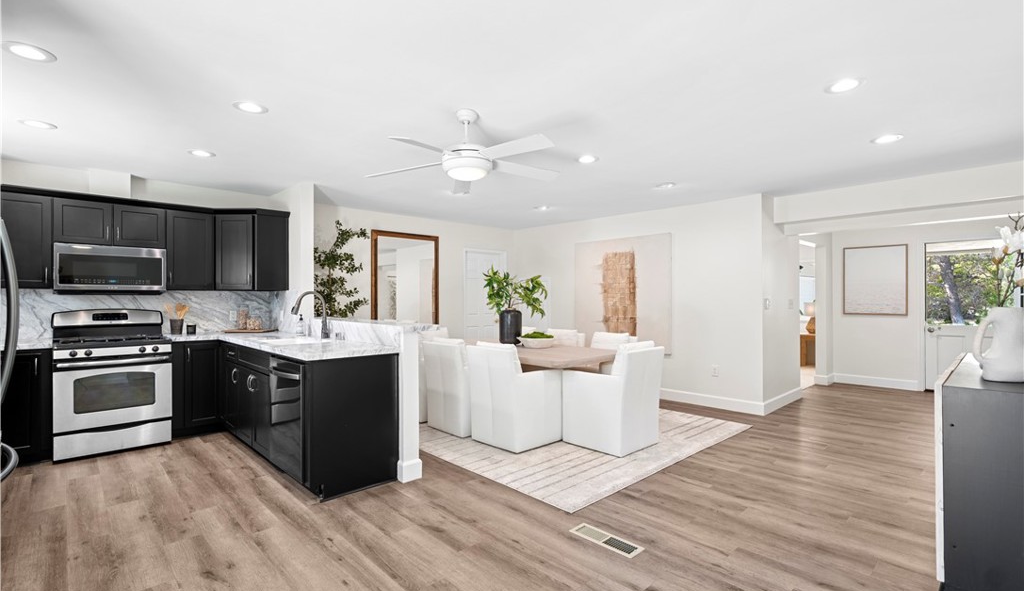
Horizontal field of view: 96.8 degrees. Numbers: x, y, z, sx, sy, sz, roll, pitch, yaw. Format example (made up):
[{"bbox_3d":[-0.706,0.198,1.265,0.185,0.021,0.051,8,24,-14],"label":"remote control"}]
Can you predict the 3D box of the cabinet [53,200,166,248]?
[{"bbox_3d":[-3.678,-0.634,4.189,0.760,0.380,0.310,0,-1,-44],"label":"cabinet"}]

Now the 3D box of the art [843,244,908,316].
[{"bbox_3d":[5.204,-0.212,6.531,0.043,0.997,0.741,1,-1,-43],"label":"art"}]

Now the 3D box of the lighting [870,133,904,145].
[{"bbox_3d":[2.694,-1.112,3.265,0.195,0.025,0.195,0,-1,-44],"label":"lighting"}]

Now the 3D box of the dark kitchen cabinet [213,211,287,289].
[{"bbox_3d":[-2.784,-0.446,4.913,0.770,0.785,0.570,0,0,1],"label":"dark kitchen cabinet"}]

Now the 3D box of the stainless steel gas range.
[{"bbox_3d":[-3.539,0.727,4.048,0.760,1.195,0.690,0,-1,-44],"label":"stainless steel gas range"}]

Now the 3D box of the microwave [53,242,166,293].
[{"bbox_3d":[-3.676,-0.232,4.189,0.756,0.420,0.389,1,-1,-43],"label":"microwave"}]

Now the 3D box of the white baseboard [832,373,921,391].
[{"bbox_3d":[5.206,1.245,6.529,0.020,0.153,0.966,1,-1,-43],"label":"white baseboard"}]

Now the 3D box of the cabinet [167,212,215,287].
[{"bbox_3d":[-3.275,-0.437,4.607,0.380,0.767,0.327,1,-1,-43],"label":"cabinet"}]

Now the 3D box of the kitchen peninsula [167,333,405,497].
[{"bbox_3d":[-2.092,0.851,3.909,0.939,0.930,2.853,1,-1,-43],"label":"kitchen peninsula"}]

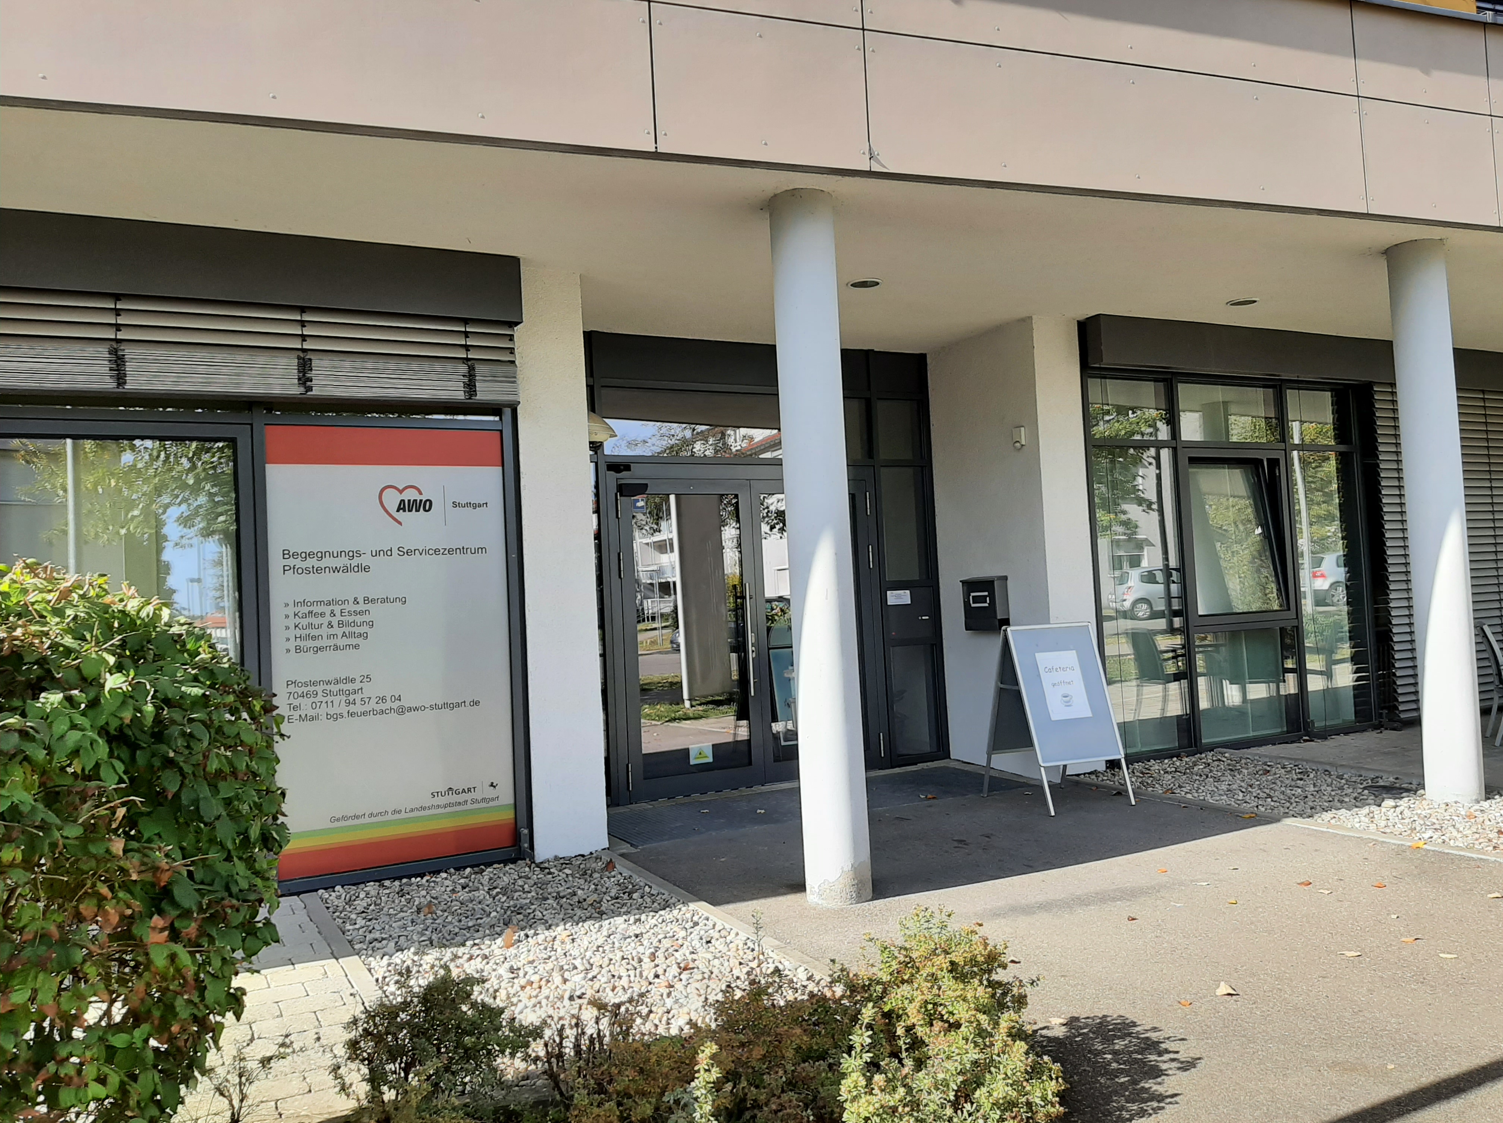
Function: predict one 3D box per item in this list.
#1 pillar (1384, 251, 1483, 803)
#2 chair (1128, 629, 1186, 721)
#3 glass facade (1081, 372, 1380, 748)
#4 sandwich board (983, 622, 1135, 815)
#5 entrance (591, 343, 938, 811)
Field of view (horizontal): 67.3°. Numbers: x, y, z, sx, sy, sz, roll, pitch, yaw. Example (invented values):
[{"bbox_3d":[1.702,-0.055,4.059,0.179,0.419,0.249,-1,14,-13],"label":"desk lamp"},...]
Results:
[{"bbox_3d":[4.048,-0.230,6.681,0.300,3.279,0.300,-2,-2,-28],"label":"pillar"},{"bbox_3d":[3.839,1.054,10.500,0.560,0.860,0.520,-1,-2,-40],"label":"chair"},{"bbox_3d":[4.076,0.008,9.306,3.299,2.922,0.150,-2,-2,-28],"label":"glass facade"},{"bbox_3d":[1.919,0.961,7.145,0.620,1.115,0.730,-2,-2,-20],"label":"sandwich board"},{"bbox_3d":[0.120,0.001,8.362,3.080,3.248,0.250,-2,-2,-28],"label":"entrance"}]

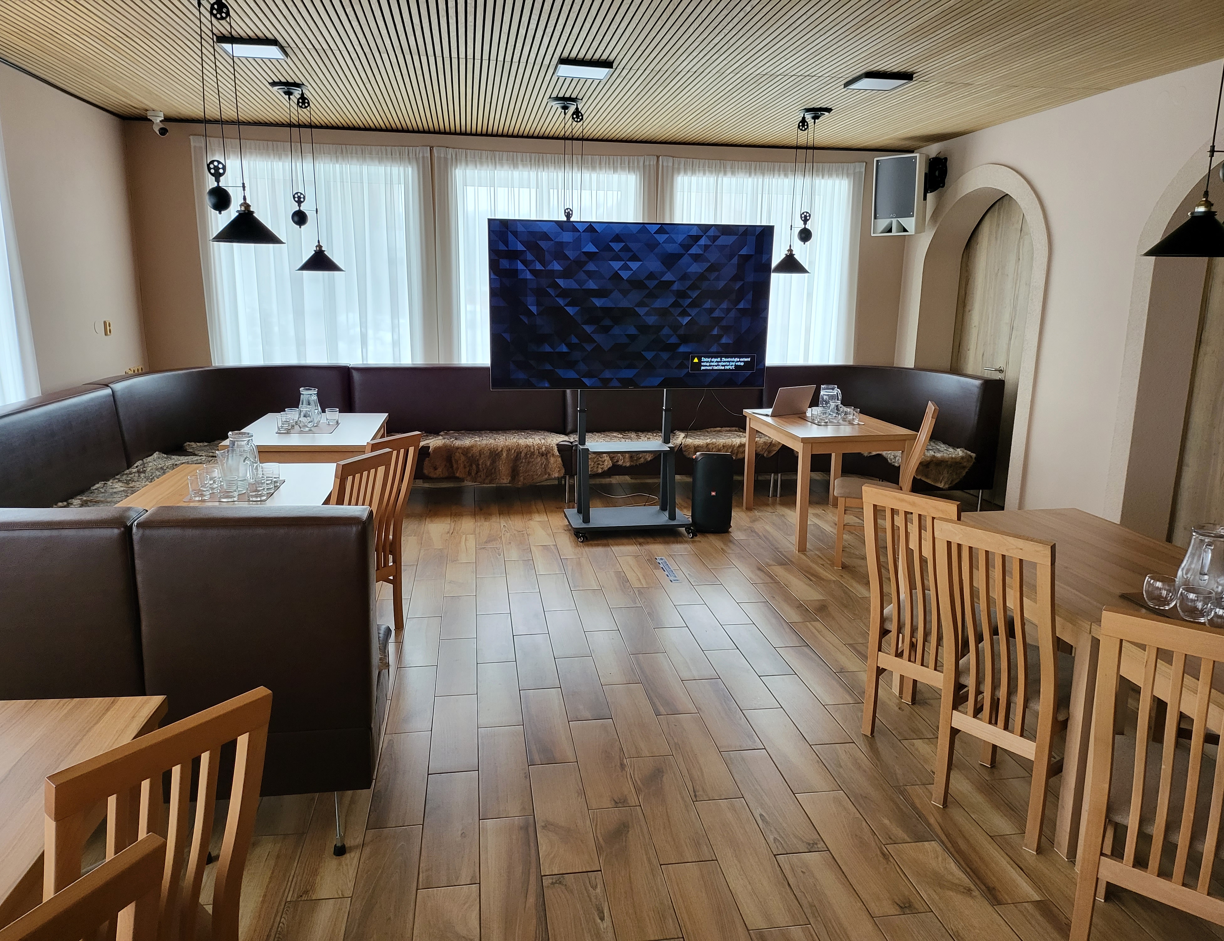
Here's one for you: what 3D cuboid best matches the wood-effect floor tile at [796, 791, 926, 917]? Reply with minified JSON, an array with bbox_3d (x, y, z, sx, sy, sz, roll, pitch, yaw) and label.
[{"bbox_3d":[0.750,1.163,2.674,0.173,0.010,0.599,-1,12,-9],"label":"wood-effect floor tile"}]

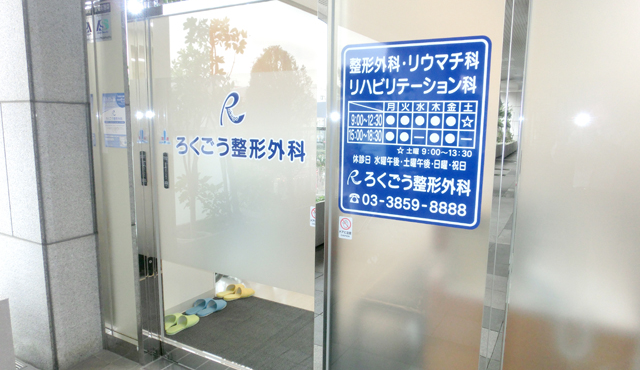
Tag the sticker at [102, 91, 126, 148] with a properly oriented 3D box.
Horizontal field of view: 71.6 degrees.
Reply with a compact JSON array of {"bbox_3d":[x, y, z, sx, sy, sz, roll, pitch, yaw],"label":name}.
[{"bbox_3d":[-1.127,-0.353,2.450,0.200,0.297,0.010,6,10,29],"label":"sticker"}]

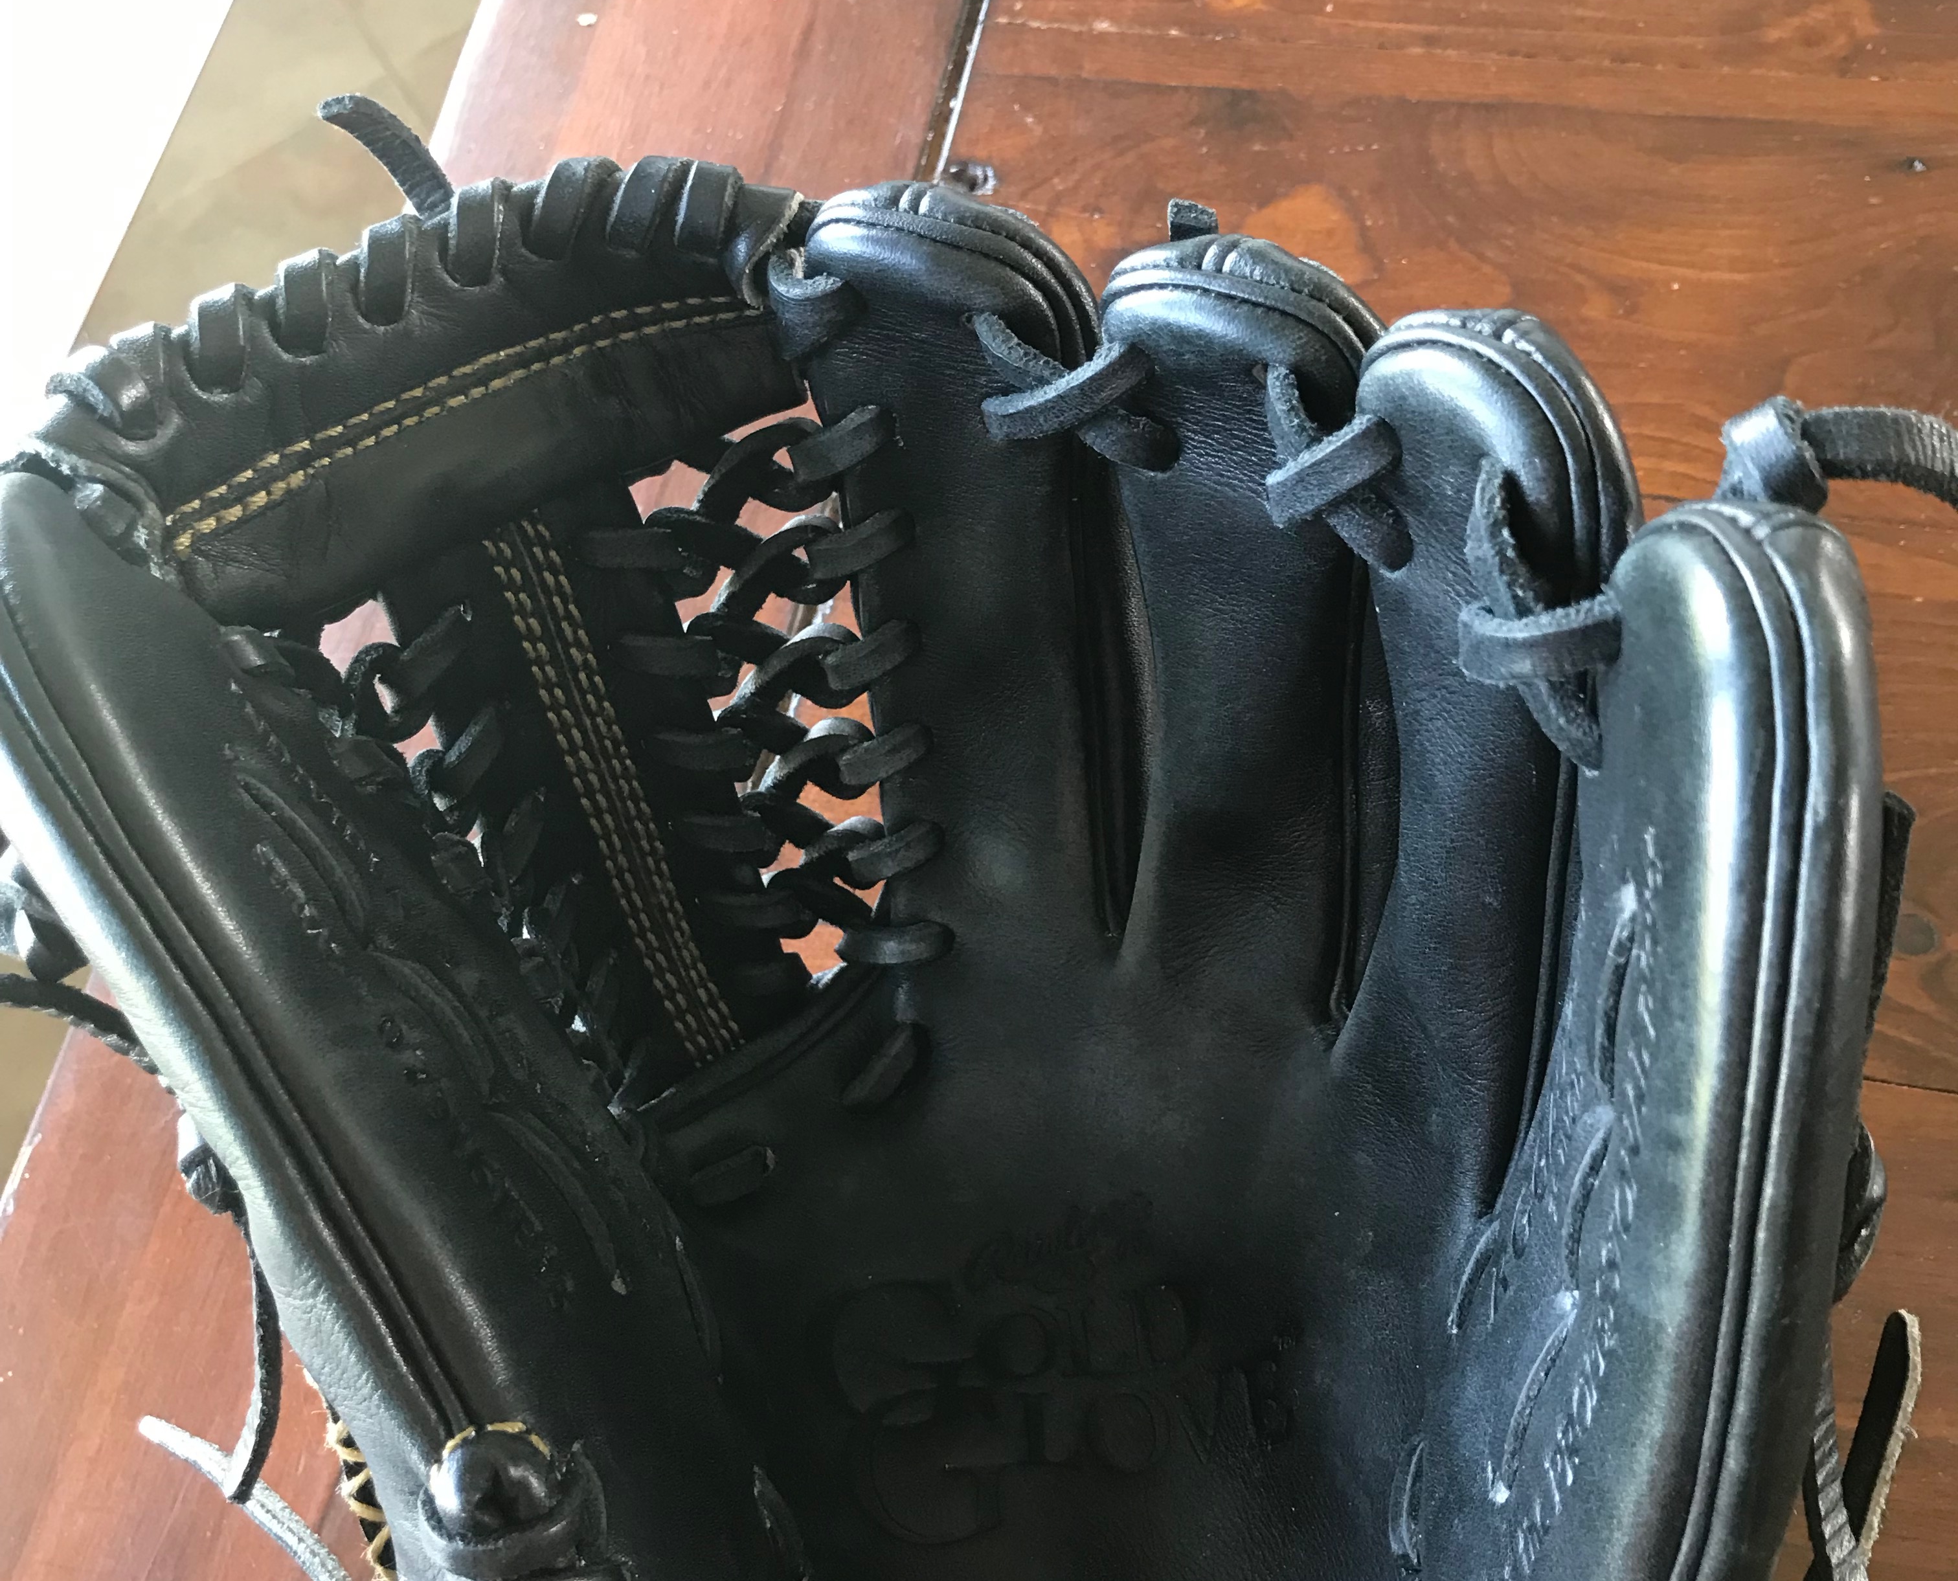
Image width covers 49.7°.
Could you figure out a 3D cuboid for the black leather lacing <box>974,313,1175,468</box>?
[{"bbox_3d":[0.015,-0.063,0.330,0.034,0.013,0.021,13,108,8],"label":"black leather lacing"}]

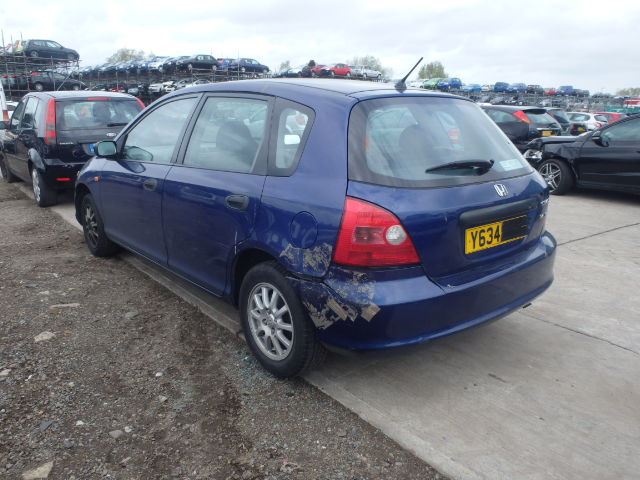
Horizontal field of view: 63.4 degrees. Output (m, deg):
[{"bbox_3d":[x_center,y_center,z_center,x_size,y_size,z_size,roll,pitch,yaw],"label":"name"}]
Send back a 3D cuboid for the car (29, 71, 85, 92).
[{"bbox_3d":[-19.737,-11.903,39.000,4.150,1.440,1.720,-9,18,-35],"label":"car"}]

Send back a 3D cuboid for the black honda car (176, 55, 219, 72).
[{"bbox_3d":[-12.345,-17.851,52.300,4.080,1.450,1.700,-10,19,-38],"label":"black honda car"}]

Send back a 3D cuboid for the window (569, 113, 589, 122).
[{"bbox_3d":[10.636,-5.048,21.300,0.090,0.370,0.900,12,4,-43],"label":"window"}]

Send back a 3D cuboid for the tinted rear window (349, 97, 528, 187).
[{"bbox_3d":[0.631,-0.484,2.585,1.360,0.534,0.160,-11,-17,-39],"label":"tinted rear window"}]

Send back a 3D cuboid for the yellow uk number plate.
[{"bbox_3d":[0.837,-0.031,2.437,0.520,0.111,0.015,-11,12,-39],"label":"yellow uk number plate"}]

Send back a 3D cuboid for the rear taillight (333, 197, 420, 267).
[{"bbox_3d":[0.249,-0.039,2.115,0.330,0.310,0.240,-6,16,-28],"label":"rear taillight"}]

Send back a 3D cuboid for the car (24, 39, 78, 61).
[{"bbox_3d":[-21.742,-15.390,42.000,4.080,1.460,1.700,-6,16,-27],"label":"car"}]

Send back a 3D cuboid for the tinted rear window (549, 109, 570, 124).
[{"bbox_3d":[6.929,-3.632,15.200,1.220,0.480,0.120,-11,-17,-39],"label":"tinted rear window"}]

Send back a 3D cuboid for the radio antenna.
[{"bbox_3d":[0.472,-0.858,2.689,0.045,0.215,0.060,-11,57,-39],"label":"radio antenna"}]

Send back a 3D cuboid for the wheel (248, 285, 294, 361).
[{"bbox_3d":[-0.195,0.401,2.630,0.170,0.410,0.410,-11,19,-39],"label":"wheel"}]

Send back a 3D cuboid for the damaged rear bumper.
[{"bbox_3d":[0.686,0.191,2.669,1.670,0.430,0.600,-11,19,-39],"label":"damaged rear bumper"}]

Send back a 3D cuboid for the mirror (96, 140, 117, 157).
[{"bbox_3d":[-1.535,-0.656,3.713,0.180,0.140,0.110,-11,19,-39],"label":"mirror"}]

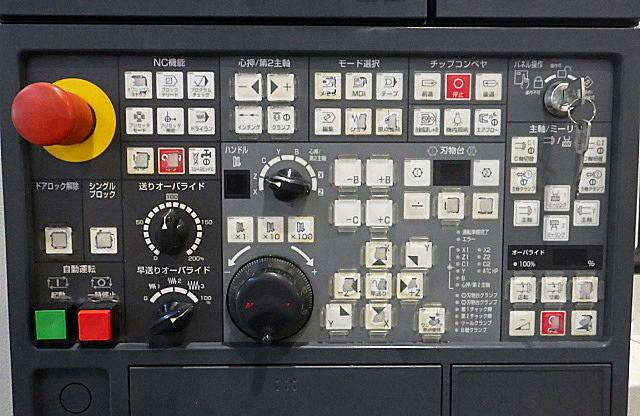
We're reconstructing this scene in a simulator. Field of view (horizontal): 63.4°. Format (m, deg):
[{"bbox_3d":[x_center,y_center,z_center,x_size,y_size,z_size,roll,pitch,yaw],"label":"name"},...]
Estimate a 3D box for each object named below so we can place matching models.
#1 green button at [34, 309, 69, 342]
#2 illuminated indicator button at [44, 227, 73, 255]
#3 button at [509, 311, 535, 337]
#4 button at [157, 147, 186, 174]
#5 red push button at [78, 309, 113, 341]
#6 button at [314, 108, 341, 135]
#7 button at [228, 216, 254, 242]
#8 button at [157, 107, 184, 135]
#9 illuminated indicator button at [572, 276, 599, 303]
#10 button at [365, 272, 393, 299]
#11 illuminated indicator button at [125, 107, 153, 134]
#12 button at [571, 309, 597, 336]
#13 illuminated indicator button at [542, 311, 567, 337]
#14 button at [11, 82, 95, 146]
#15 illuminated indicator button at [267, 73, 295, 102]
[{"bbox_3d":[-0.190,0.082,0.369,0.022,0.021,0.010,0,4,-1],"label":"green button"},{"bbox_3d":[-0.189,0.024,0.377,0.019,0.019,0.007,0,4,-1],"label":"illuminated indicator button"},{"bbox_3d":[0.149,0.085,0.386,0.019,0.019,0.007,0,4,-1],"label":"button"},{"bbox_3d":[-0.106,-0.034,0.375,0.019,0.019,0.007,0,4,-1],"label":"button"},{"bbox_3d":[-0.161,0.083,0.375,0.022,0.021,0.011,0,3,-1],"label":"red push button"},{"bbox_3d":[0.006,-0.063,0.378,0.019,0.019,0.006,0,3,-1],"label":"button"},{"bbox_3d":[-0.058,0.015,0.381,0.019,0.019,0.006,0,3,-1],"label":"button"},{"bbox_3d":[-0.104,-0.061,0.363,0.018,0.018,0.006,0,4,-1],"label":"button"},{"bbox_3d":[0.190,0.058,0.375,0.018,0.018,0.007,0,4,-1],"label":"illuminated indicator button"},{"bbox_3d":[0.044,0.057,0.384,0.019,0.019,0.007,0,4,-1],"label":"button"},{"bbox_3d":[-0.127,-0.061,0.369,0.019,0.019,0.007,0,4,-1],"label":"illuminated indicator button"},{"bbox_3d":[0.196,0.085,0.387,0.019,0.019,0.007,0,4,-1],"label":"button"},{"bbox_3d":[0.174,0.086,0.390,0.019,0.019,0.006,0,3,-1],"label":"illuminated indicator button"},{"bbox_3d":[-0.176,-0.061,0.348,0.041,0.041,0.048,0,4,-1],"label":"button"},{"bbox_3d":[-0.027,-0.085,0.369,0.019,0.019,0.009,0,4,-1],"label":"illuminated indicator button"}]

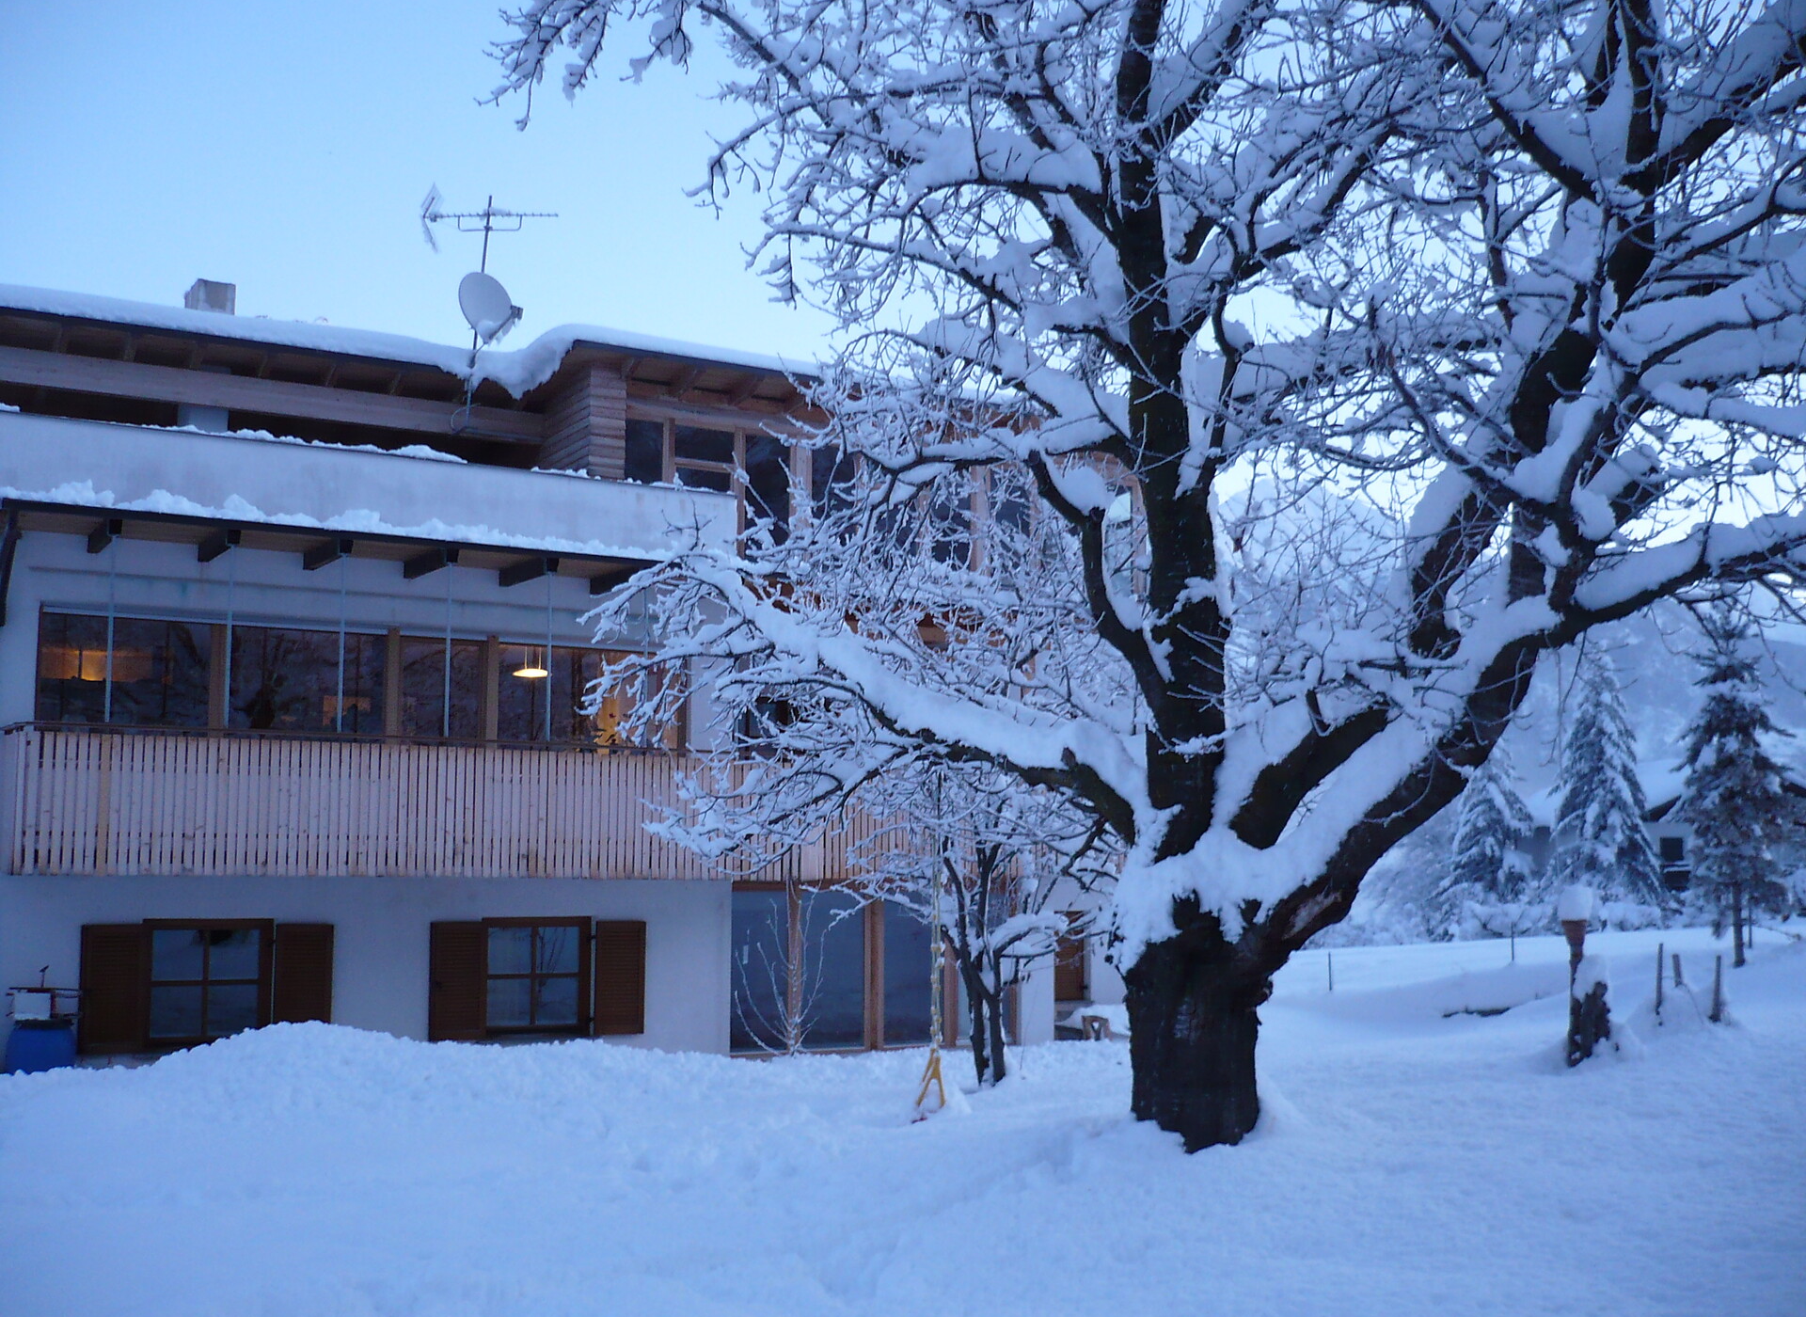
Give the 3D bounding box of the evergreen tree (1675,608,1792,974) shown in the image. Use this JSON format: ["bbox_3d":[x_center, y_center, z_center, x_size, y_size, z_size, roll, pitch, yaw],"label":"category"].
[{"bbox_3d":[15.945,2.429,35.006,2.140,6.870,2.140,0,-8,0],"label":"evergreen tree"}]

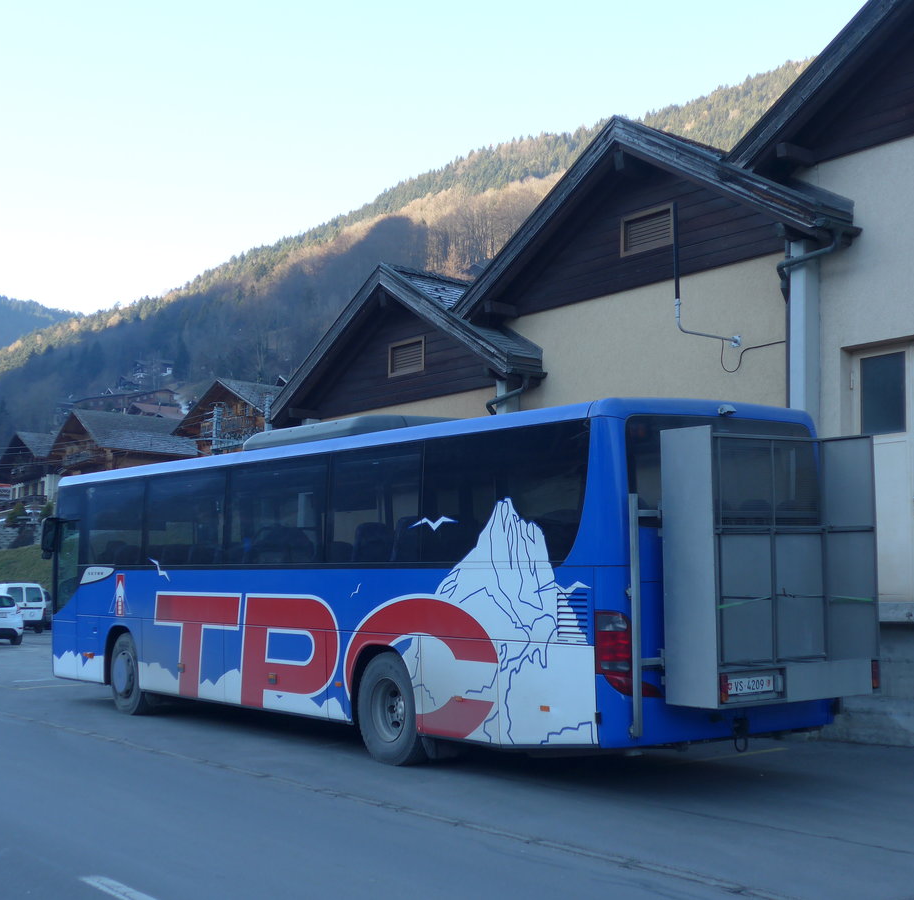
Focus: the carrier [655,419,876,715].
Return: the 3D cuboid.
[{"bbox_3d":[2.475,0.905,11.950,1.850,2.070,0.540,2,-5,-36],"label":"carrier"}]

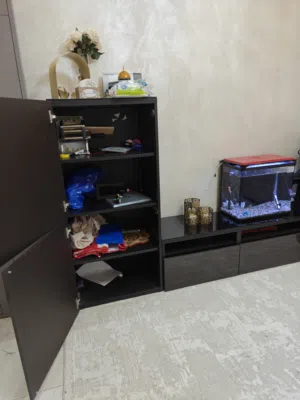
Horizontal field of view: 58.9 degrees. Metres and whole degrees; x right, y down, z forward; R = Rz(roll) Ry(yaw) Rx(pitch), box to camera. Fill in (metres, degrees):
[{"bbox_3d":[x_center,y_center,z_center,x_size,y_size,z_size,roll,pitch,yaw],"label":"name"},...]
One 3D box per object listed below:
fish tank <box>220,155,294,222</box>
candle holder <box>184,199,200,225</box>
[{"bbox_3d":[0.864,-0.103,2.174,0.460,0.435,0.285,-6,16,-13],"label":"fish tank"},{"bbox_3d":[0.327,0.088,2.064,0.120,0.176,0.120,-2,16,1],"label":"candle holder"}]

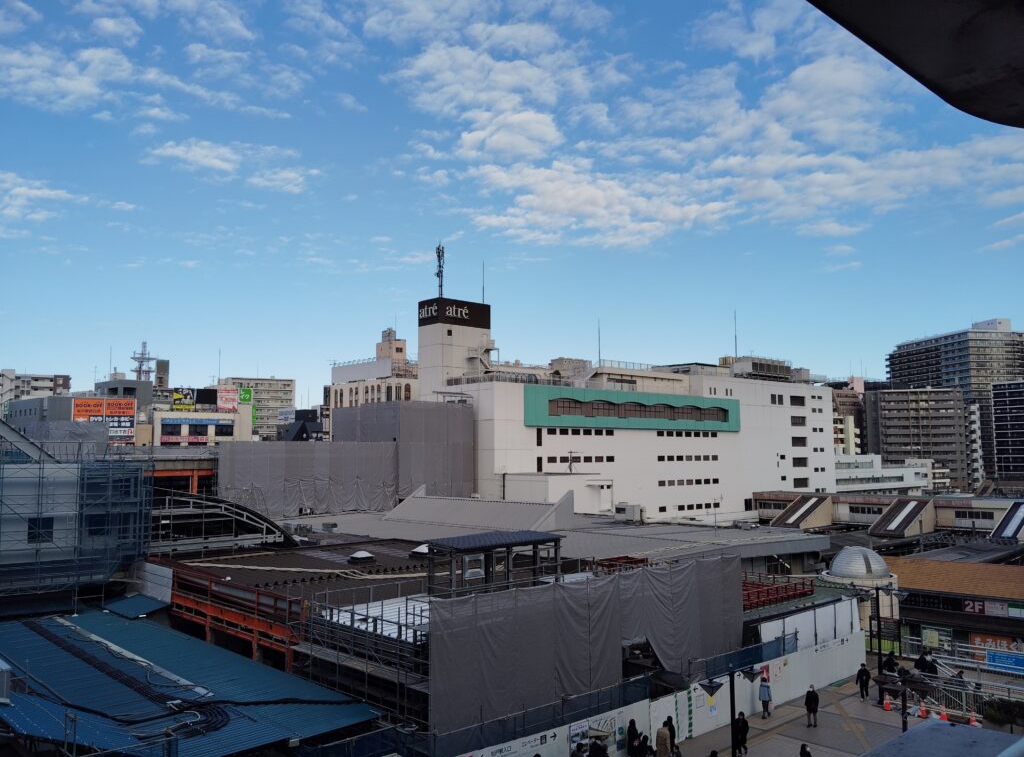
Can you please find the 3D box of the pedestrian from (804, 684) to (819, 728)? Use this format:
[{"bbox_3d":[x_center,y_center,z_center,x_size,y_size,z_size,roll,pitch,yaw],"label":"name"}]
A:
[{"bbox_3d":[12.480,13.619,34.594,0.520,1.690,0.360,-2,-5,20],"label":"pedestrian"}]

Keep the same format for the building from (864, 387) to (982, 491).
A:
[{"bbox_3d":[145.594,23.717,298.492,30.695,38.304,15.000,-1,-5,3],"label":"building"}]

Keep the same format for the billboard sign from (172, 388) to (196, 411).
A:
[{"bbox_3d":[-67.935,4.308,172.331,4.700,4.475,0.500,2,-6,-27],"label":"billboard sign"}]

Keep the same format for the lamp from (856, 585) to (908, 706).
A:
[{"bbox_3d":[16.634,12.059,37.628,2.200,5.294,2.200,4,-7,-42],"label":"lamp"}]

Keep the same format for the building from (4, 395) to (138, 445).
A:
[{"bbox_3d":[-92.951,18.001,176.724,23.500,26.530,15.000,1,-5,-19],"label":"building"}]

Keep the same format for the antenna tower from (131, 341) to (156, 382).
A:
[{"bbox_3d":[-111.570,-4.940,251.487,6.600,12.352,6.600,1,-5,-17],"label":"antenna tower"}]

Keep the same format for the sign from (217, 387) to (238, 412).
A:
[{"bbox_3d":[-58.942,4.515,172.308,4.500,4.682,0.500,2,-6,-25],"label":"sign"}]

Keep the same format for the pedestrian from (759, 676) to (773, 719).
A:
[{"bbox_3d":[10.934,13.738,35.726,0.500,1.670,0.380,-3,-6,30],"label":"pedestrian"}]

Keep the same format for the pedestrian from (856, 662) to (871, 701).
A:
[{"bbox_3d":[16.201,13.928,38.154,0.540,1.670,0.380,-2,-5,14],"label":"pedestrian"}]

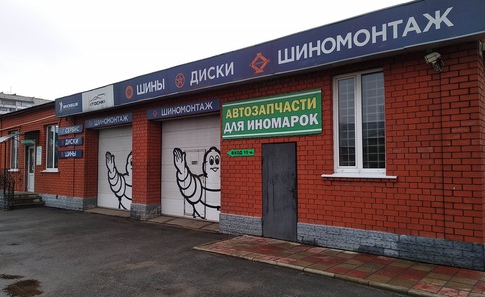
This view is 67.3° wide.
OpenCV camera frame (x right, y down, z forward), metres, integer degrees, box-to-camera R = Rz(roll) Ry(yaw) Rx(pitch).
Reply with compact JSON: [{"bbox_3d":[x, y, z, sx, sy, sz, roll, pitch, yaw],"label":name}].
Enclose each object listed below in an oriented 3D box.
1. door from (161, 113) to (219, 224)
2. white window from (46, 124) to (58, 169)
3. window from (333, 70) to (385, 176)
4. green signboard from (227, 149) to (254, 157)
[{"bbox_3d":[-1.334,0.565,10.437,3.040,2.900,0.070,-2,-3,40],"label":"door"},{"bbox_3d":[-8.004,-0.044,15.447,1.430,1.925,0.110,-2,-3,40],"label":"white window"},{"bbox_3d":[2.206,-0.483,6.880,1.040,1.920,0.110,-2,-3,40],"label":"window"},{"bbox_3d":[-0.058,0.119,8.607,0.845,0.179,0.025,-2,-3,40],"label":"green signboard"}]

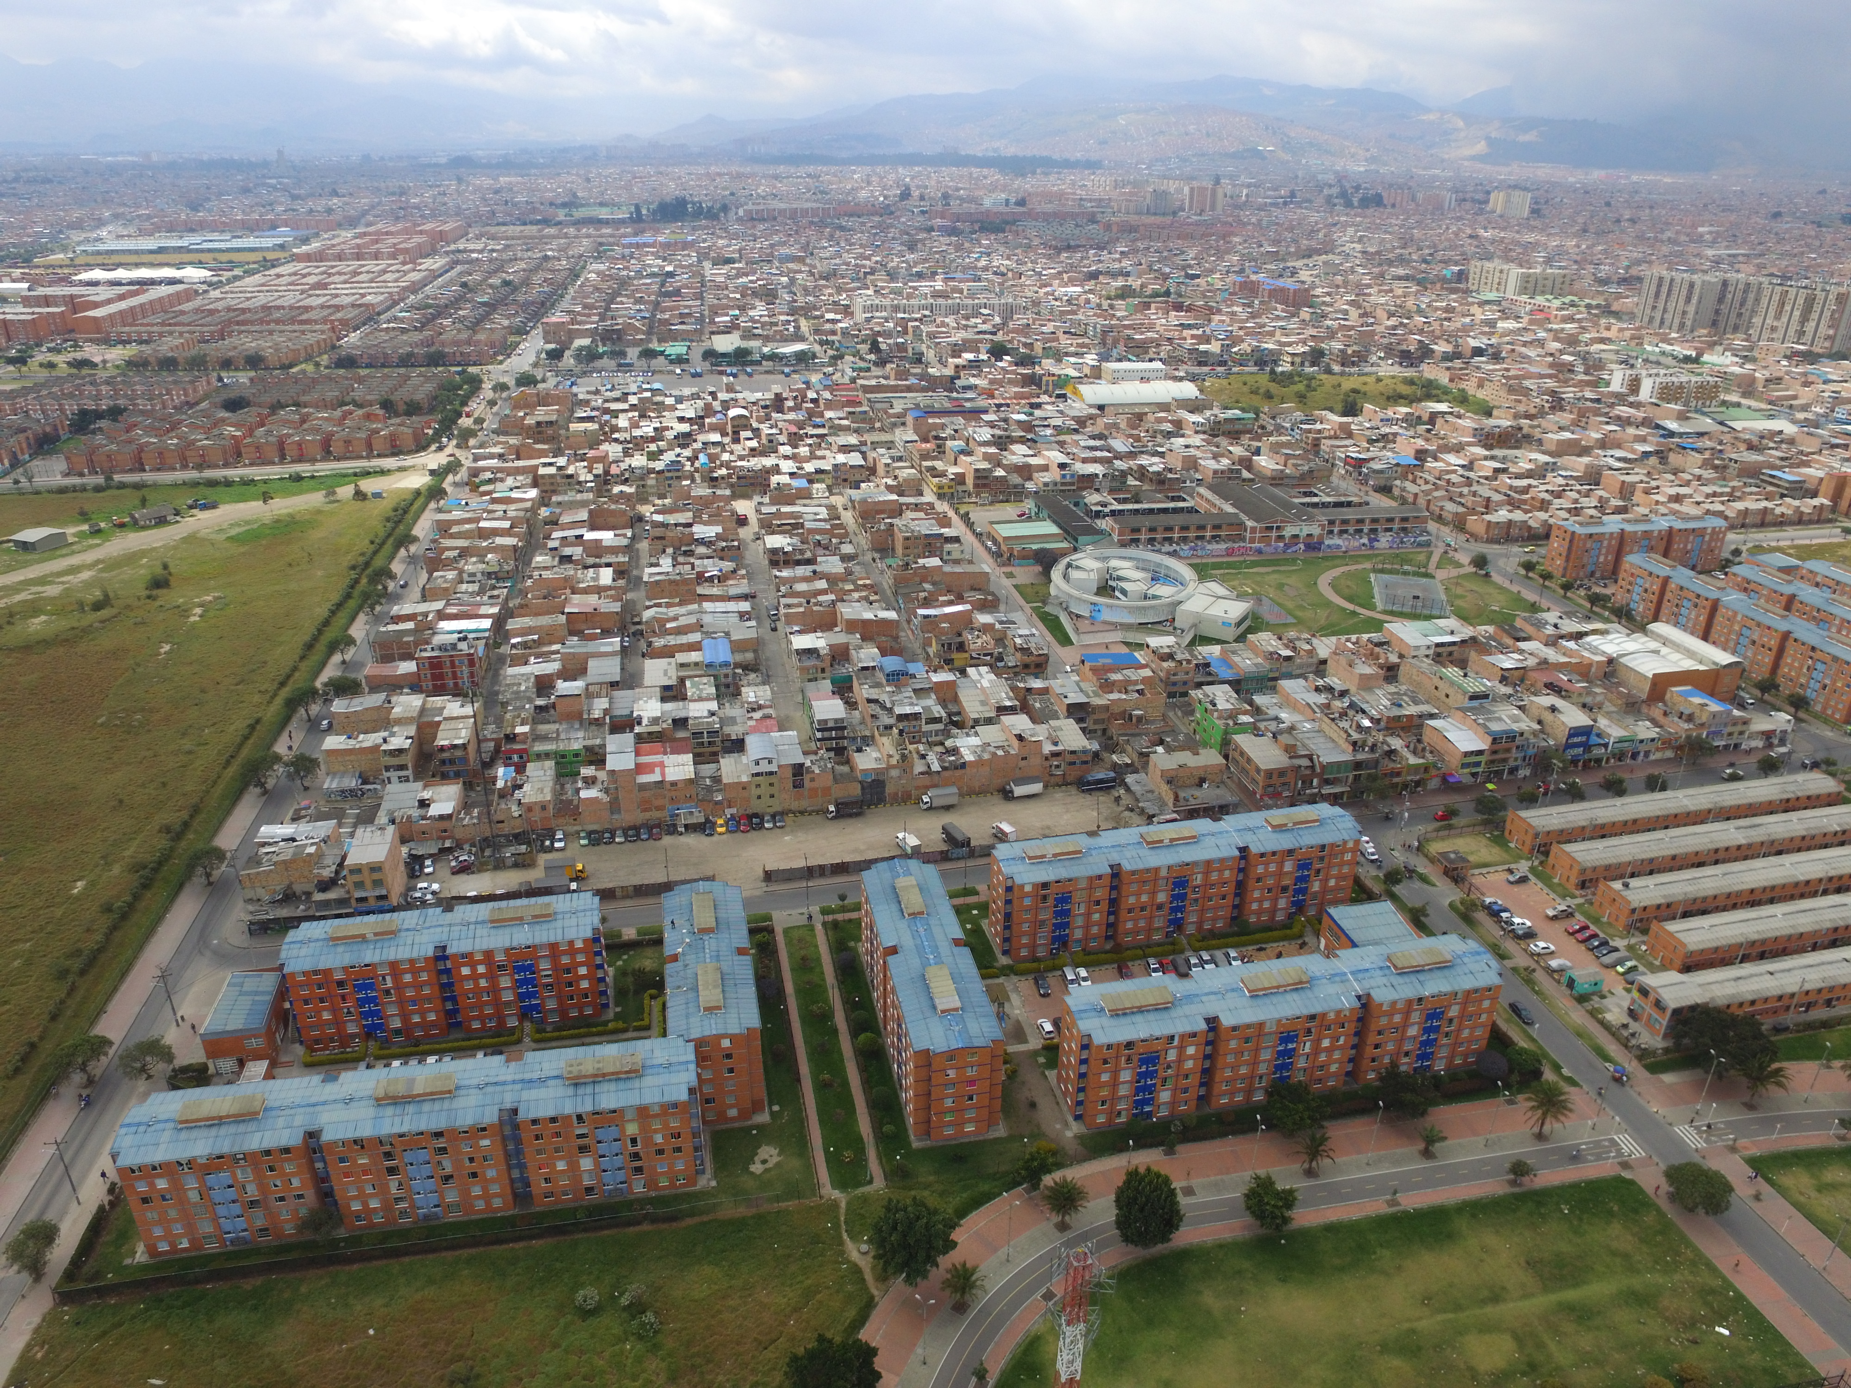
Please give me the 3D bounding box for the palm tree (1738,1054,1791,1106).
[{"bbox_3d":[111.963,52.527,143.514,6.840,6.612,6.840,0,27,0],"label":"palm tree"}]

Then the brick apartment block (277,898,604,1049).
[{"bbox_3d":[-68.021,39.549,154.786,41.760,15.600,10.960,-4,26,-11],"label":"brick apartment block"}]

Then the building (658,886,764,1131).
[{"bbox_3d":[-29.893,42.012,150.516,10.960,15.600,32.360,-5,26,-13],"label":"building"}]

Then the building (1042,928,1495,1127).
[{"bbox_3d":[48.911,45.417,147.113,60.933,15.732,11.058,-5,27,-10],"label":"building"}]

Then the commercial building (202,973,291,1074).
[{"bbox_3d":[-94.033,45.835,149.562,7.510,7.000,11.780,-4,26,-11],"label":"commercial building"}]

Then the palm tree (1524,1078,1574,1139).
[{"bbox_3d":[81.379,54.864,138.944,6.300,7.800,6.300,1,26,0],"label":"palm tree"}]

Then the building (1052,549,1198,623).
[{"bbox_3d":[57.108,-30.955,310.569,42.180,5.700,44.460,0,27,0],"label":"building"}]

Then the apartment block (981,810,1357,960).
[{"bbox_3d":[41.613,30.164,177.656,61.389,15.732,11.229,-6,27,-11],"label":"apartment block"}]

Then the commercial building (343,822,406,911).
[{"bbox_3d":[-92.224,30.423,180.797,5.643,11.628,10.944,-6,27,-12],"label":"commercial building"}]

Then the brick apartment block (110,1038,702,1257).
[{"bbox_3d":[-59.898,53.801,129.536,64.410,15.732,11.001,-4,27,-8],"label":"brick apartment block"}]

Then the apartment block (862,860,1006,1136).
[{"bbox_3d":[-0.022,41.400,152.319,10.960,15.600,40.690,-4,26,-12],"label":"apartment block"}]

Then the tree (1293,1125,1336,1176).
[{"bbox_3d":[48.557,57.634,133.339,5.358,6.156,5.358,0,27,0],"label":"tree"}]

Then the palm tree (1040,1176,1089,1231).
[{"bbox_3d":[16.519,60.898,126.440,5.700,6.270,5.700,0,27,0],"label":"palm tree"}]

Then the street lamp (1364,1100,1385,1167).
[{"bbox_3d":[56.456,55.033,134.465,0.500,10.300,1.600,-4,26,-11],"label":"street lamp"}]

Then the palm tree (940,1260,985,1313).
[{"bbox_3d":[4.232,65.040,116.657,4.900,5.400,4.900,1,26,0],"label":"palm tree"}]

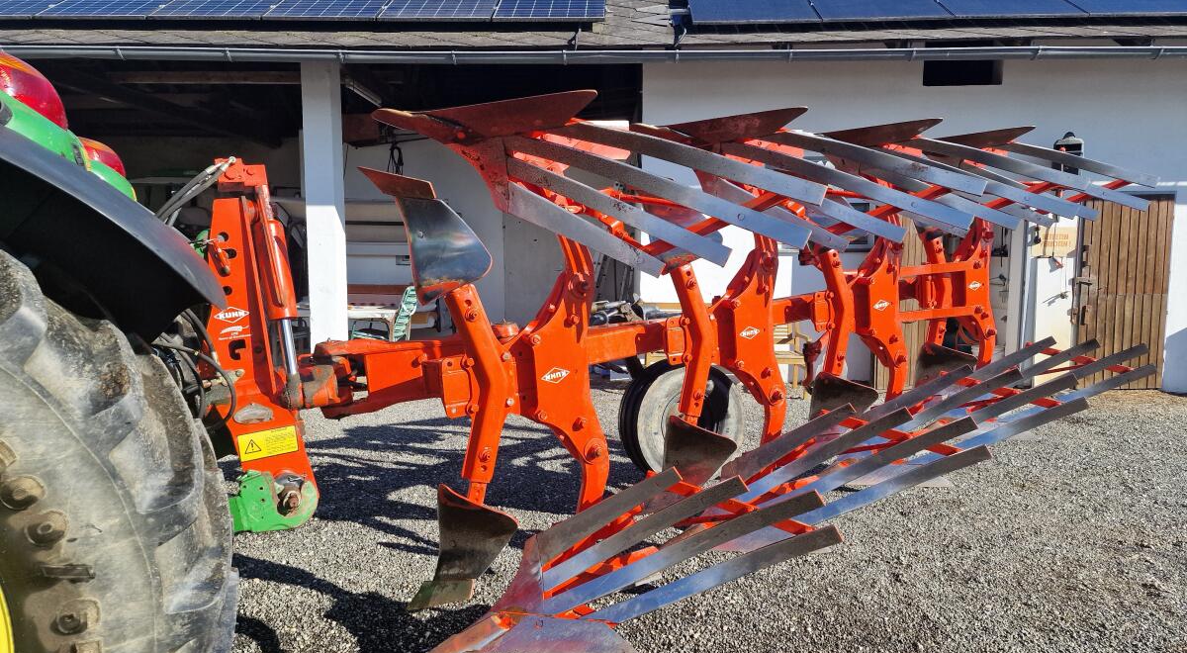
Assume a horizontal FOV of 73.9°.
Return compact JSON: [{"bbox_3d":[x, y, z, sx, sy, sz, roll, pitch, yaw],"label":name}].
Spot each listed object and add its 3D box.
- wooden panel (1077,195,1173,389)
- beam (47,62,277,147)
[{"bbox_3d":[5.410,-0.336,8.060,0.870,1.963,0.050,0,6,2],"label":"wooden panel"},{"bbox_3d":[-6.130,-3.216,12.026,0.140,0.180,7.100,0,6,0],"label":"beam"}]

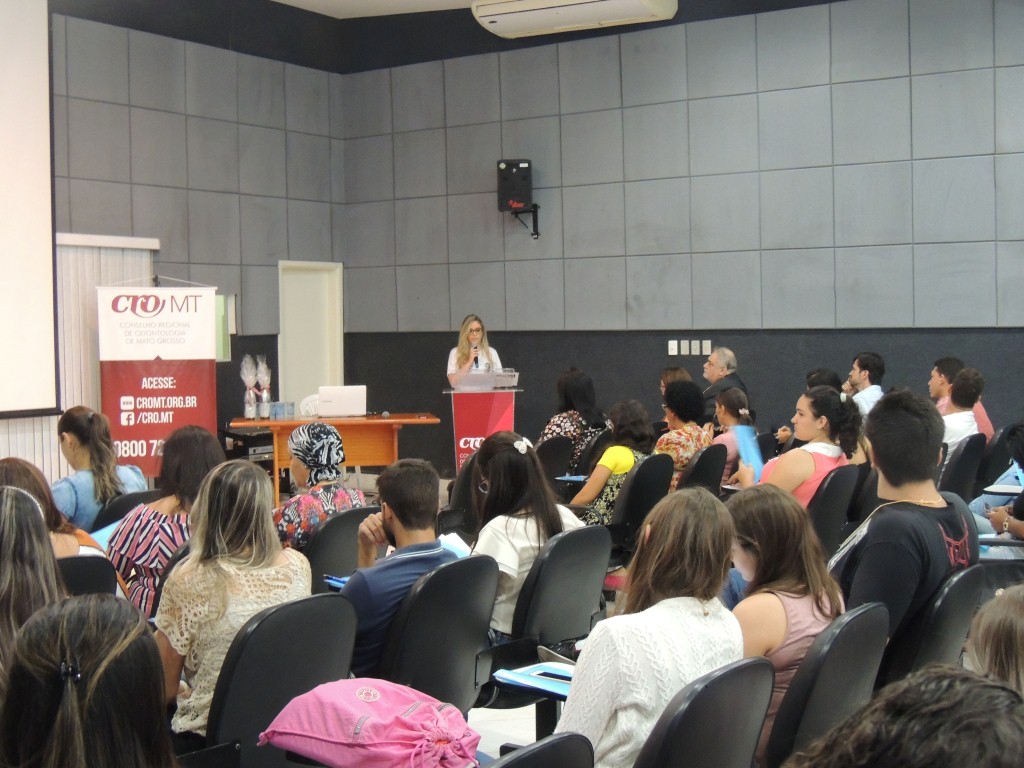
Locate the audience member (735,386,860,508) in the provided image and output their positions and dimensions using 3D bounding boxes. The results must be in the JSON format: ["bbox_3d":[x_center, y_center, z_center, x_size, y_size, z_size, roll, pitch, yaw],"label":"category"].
[{"bbox_3d":[1.062,0.624,6.085,0.780,1.230,0.500,1,3,34],"label":"audience member"}]

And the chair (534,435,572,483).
[{"bbox_3d":[0.028,0.735,7.862,0.600,0.890,0.560,1,3,33],"label":"chair"}]

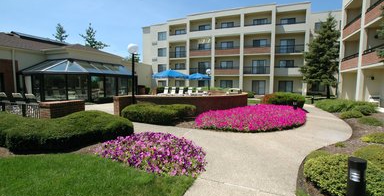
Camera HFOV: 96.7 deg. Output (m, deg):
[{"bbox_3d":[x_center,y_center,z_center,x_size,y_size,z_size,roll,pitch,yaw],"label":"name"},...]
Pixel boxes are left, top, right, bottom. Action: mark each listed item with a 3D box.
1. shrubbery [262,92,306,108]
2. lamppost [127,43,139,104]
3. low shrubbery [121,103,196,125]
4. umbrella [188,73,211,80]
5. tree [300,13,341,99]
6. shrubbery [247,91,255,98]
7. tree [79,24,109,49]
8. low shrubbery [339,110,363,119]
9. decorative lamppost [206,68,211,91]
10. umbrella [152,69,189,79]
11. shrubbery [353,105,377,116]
[{"bbox_3d":[6.847,0.121,12.630,2.900,1.100,1.900,1,4,12],"label":"shrubbery"},{"bbox_3d":[-2.860,-0.893,8.362,0.510,3.550,0.510,1,4,0],"label":"lamppost"},{"bbox_3d":[-1.388,0.570,7.403,3.150,0.780,1.700,0,4,-8],"label":"low shrubbery"},{"bbox_3d":[0.550,-0.945,15.471,2.450,2.500,2.450,1,4,0],"label":"umbrella"},{"bbox_3d":[14.641,-4.416,18.144,4.700,9.450,4.700,1,4,0],"label":"tree"},{"bbox_3d":[6.890,-0.314,20.218,1.200,0.850,1.200,1,4,0],"label":"shrubbery"},{"bbox_3d":[-16.200,-6.451,27.651,5.000,11.800,5.000,1,4,0],"label":"tree"},{"bbox_3d":[7.861,0.770,8.462,1.000,0.360,0.850,2,4,20],"label":"low shrubbery"},{"bbox_3d":[1.718,-1.387,17.446,0.500,3.150,0.500,1,4,0],"label":"decorative lamppost"},{"bbox_3d":[-1.476,-0.742,11.878,2.500,2.520,2.500,1,4,0],"label":"umbrella"},{"bbox_3d":[9.587,0.603,9.453,1.200,0.600,1.050,2,4,20],"label":"shrubbery"}]

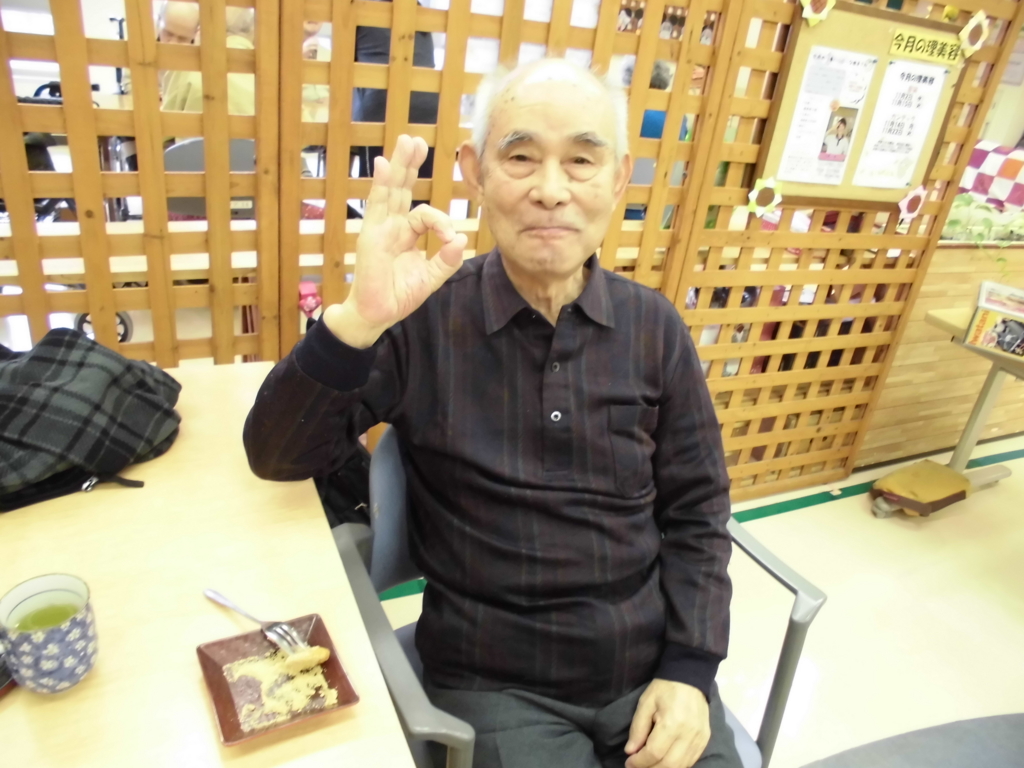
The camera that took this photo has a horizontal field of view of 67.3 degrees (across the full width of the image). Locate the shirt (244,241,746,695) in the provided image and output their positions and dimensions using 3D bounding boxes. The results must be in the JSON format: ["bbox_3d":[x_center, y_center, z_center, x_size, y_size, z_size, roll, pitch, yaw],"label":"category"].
[{"bbox_3d":[-0.026,0.143,1.027,0.590,0.560,0.360,-1,24,-7],"label":"shirt"}]

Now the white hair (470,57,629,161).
[{"bbox_3d":[0.042,-0.293,0.913,0.172,0.165,0.185,3,25,-1],"label":"white hair"}]

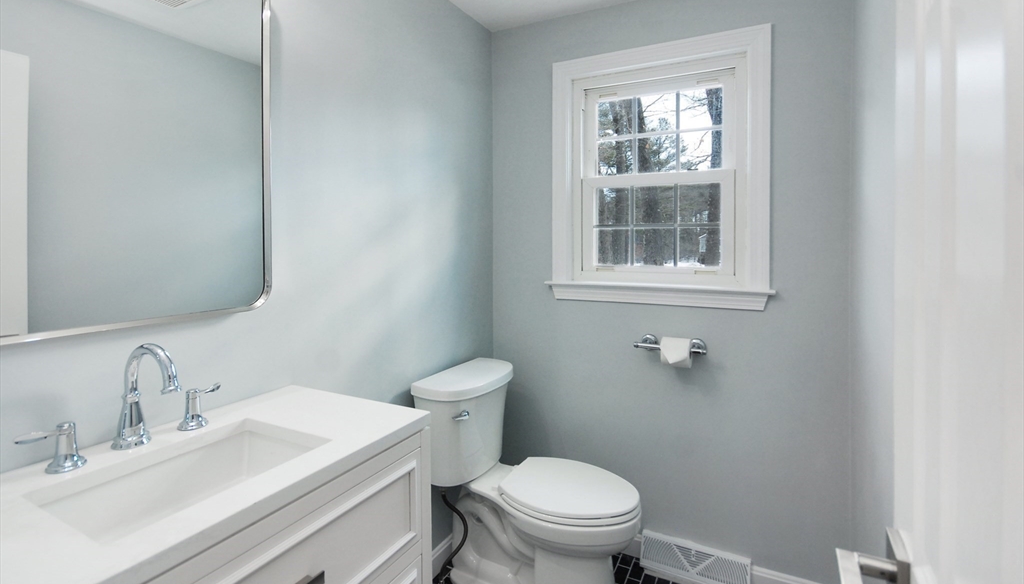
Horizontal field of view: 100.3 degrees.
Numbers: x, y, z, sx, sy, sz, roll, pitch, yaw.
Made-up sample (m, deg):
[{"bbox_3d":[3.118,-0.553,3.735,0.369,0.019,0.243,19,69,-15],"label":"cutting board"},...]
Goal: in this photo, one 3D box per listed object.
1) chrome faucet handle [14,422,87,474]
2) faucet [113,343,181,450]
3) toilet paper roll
[{"bbox_3d":[-0.767,0.261,0.714,0.057,0.074,0.093,2,4,28],"label":"chrome faucet handle"},{"bbox_3d":[-0.686,0.197,0.803,0.179,0.196,0.065,2,4,27],"label":"faucet"},{"bbox_3d":[0.644,0.238,1.679,0.110,0.106,0.106,2,4,24],"label":"toilet paper roll"}]

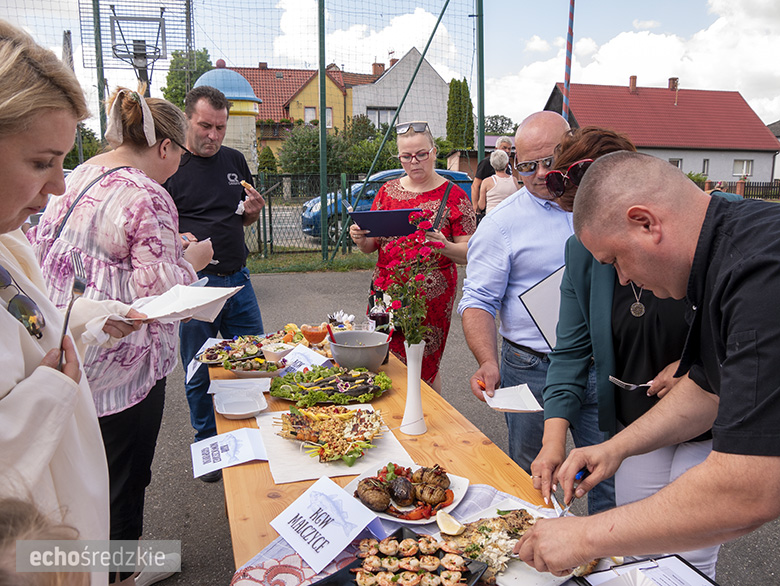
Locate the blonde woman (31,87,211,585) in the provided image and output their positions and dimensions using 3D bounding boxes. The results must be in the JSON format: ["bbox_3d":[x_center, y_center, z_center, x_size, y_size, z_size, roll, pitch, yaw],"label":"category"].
[{"bbox_3d":[-0.910,0.201,2.203,0.450,1.700,0.520,-11,16,-43],"label":"blonde woman"}]

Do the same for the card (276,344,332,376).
[{"bbox_3d":[-0.307,0.254,2.191,0.140,0.090,0.210,-7,13,-32],"label":"card"}]

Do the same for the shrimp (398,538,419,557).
[{"bbox_3d":[0.035,0.478,1.185,0.037,0.022,0.032,-1,12,0],"label":"shrimp"}]

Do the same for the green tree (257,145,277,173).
[{"bbox_3d":[-5.813,-5.760,29.953,0.920,2.413,0.920,-2,12,-11],"label":"green tree"}]

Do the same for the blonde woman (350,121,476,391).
[{"bbox_3d":[0.116,0.106,2.757,0.540,1.670,0.460,2,12,11],"label":"blonde woman"}]

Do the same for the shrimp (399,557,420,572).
[{"bbox_3d":[0.035,0.488,1.135,0.040,0.022,0.029,-1,12,0],"label":"shrimp"}]

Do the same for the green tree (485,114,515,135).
[{"bbox_3d":[14.099,-19.281,82.822,4.200,7.986,4.200,2,12,9],"label":"green tree"}]

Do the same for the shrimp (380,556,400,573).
[{"bbox_3d":[0.001,0.486,1.130,0.035,0.018,0.030,0,11,0],"label":"shrimp"}]

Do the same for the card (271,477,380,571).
[{"bbox_3d":[-0.127,0.451,1.278,0.160,0.080,0.208,-8,14,-35],"label":"card"}]

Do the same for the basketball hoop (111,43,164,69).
[{"bbox_3d":[-2.787,-2.607,6.985,0.485,0.190,0.560,-2,12,-12],"label":"basketball hoop"}]

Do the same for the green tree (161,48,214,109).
[{"bbox_3d":[-9.808,-8.300,30.970,2.800,6.990,2.800,-3,12,-17],"label":"green tree"}]

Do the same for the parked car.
[{"bbox_3d":[-0.263,-1.932,13.404,3.850,1.480,1.700,-3,12,-17],"label":"parked car"}]

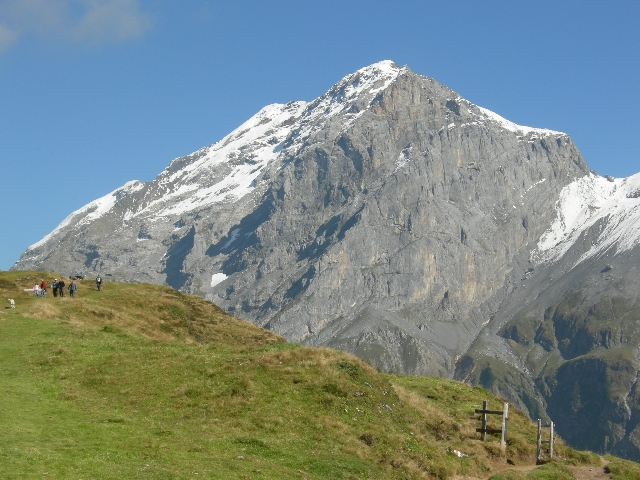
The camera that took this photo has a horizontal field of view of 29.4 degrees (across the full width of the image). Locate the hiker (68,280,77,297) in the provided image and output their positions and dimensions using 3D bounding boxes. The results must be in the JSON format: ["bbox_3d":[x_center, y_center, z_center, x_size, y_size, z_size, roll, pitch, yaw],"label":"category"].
[{"bbox_3d":[-23.935,4.797,118.000,0.700,1.700,0.420,1,-6,-3],"label":"hiker"}]

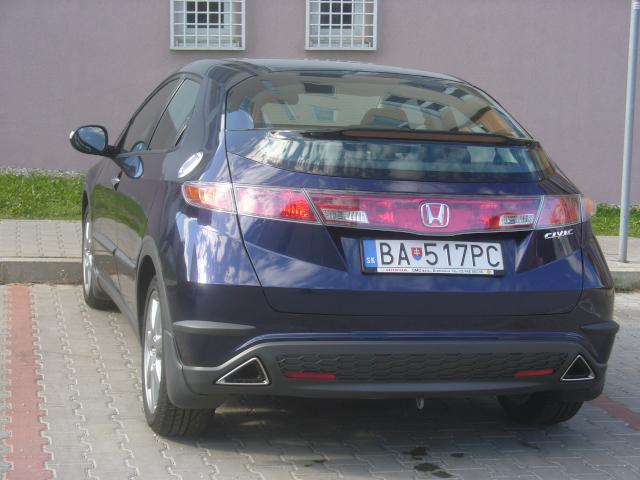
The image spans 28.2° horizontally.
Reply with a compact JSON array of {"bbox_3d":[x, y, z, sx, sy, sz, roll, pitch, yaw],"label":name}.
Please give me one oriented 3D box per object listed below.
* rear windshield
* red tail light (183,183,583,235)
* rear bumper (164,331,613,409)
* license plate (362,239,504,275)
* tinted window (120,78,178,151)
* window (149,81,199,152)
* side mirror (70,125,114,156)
[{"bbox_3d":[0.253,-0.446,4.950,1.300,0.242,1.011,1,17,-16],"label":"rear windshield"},{"bbox_3d":[0.336,-0.114,4.598,1.560,0.170,0.400,1,7,-16],"label":"red tail light"},{"bbox_3d":[0.334,0.458,4.604,1.700,0.310,0.400,1,7,-16],"label":"rear bumper"},{"bbox_3d":[0.400,0.061,4.473,0.525,0.120,0.030,1,-21,-16],"label":"license plate"},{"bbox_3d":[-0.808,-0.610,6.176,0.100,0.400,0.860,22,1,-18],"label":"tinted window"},{"bbox_3d":[-0.591,-0.523,5.411,0.100,0.370,0.820,22,1,-18],"label":"window"},{"bbox_3d":[-1.181,-0.506,6.599,0.230,0.170,0.130,1,7,-16],"label":"side mirror"}]

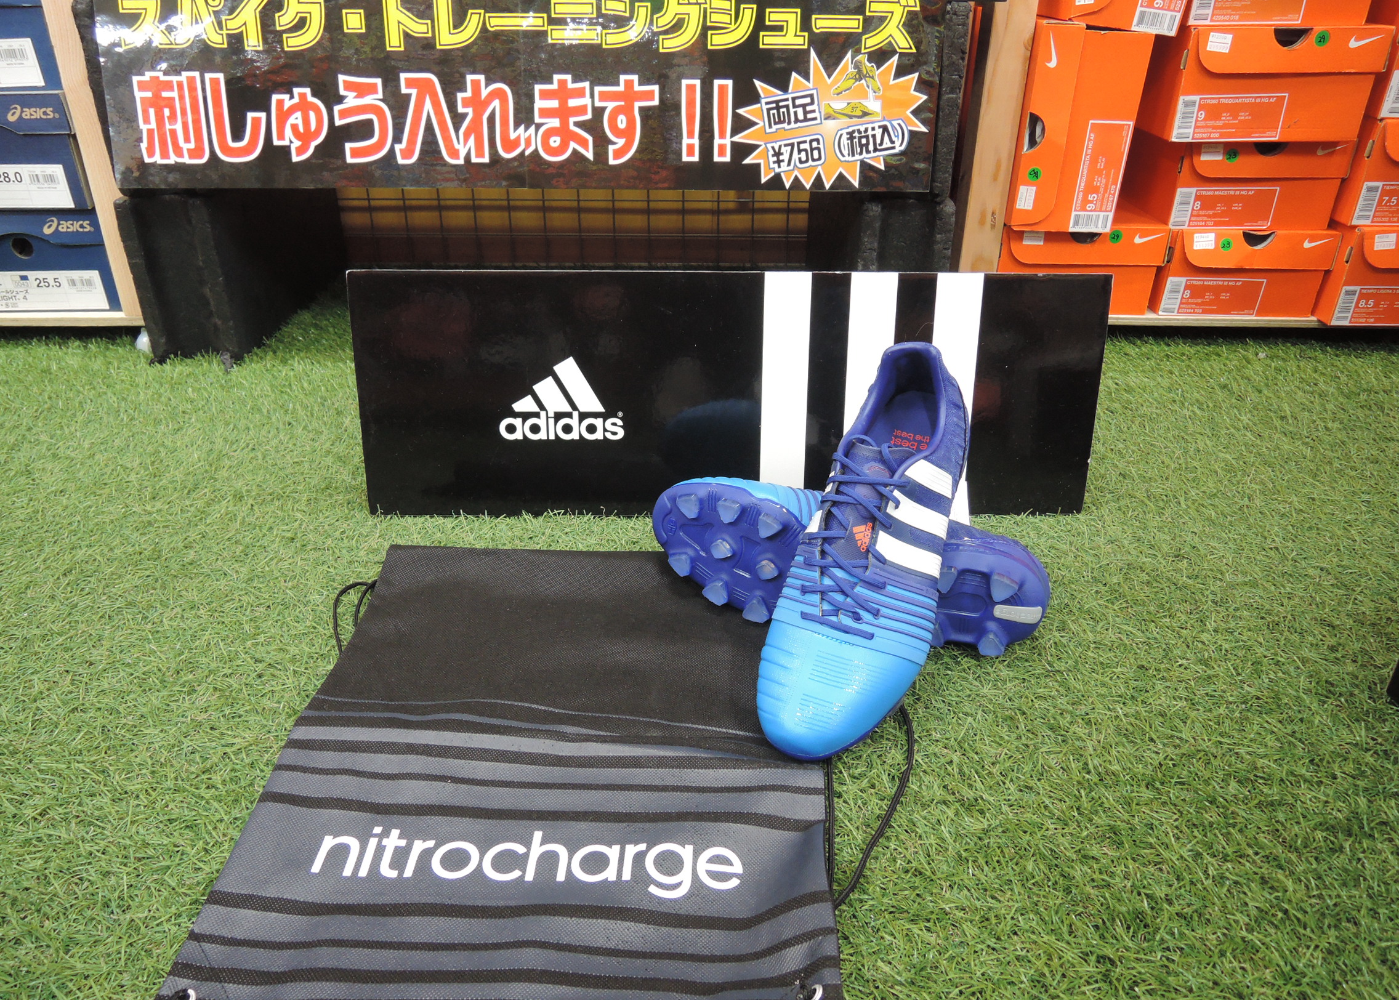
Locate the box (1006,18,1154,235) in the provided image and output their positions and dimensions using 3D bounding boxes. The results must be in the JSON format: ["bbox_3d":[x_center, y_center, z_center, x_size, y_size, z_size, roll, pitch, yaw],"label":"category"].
[{"bbox_3d":[0.485,-0.519,1.329,0.124,0.234,0.335,5,26,6],"label":"box"}]

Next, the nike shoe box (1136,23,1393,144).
[{"bbox_3d":[0.706,-0.568,1.310,0.229,0.124,0.335,2,26,3],"label":"nike shoe box"}]

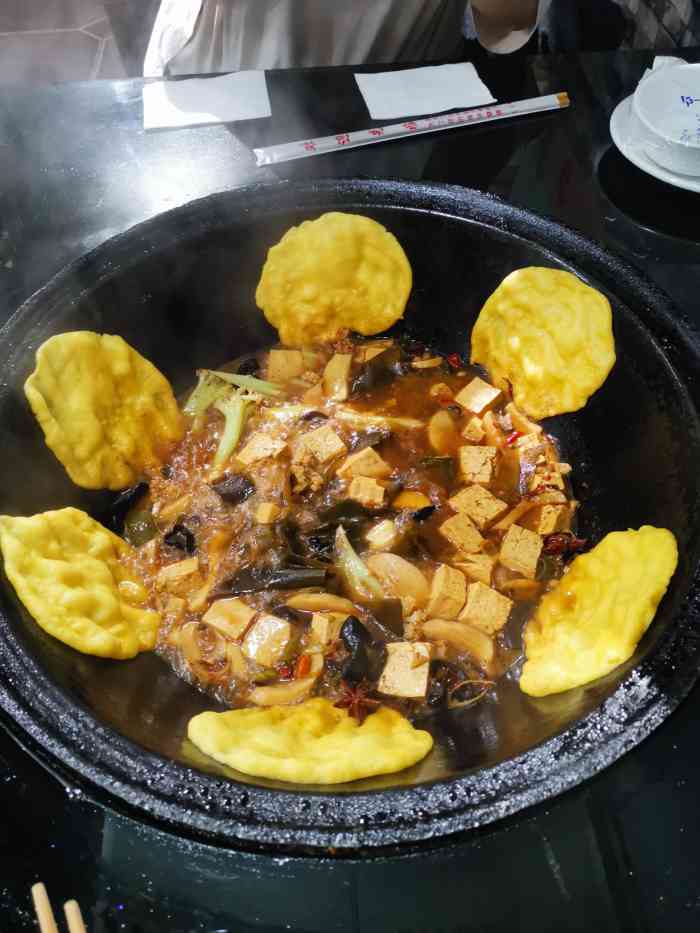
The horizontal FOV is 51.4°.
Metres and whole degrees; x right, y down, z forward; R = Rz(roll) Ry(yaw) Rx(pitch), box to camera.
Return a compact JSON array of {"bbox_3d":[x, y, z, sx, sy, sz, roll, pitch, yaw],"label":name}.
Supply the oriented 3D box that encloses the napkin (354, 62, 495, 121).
[{"bbox_3d":[0.062,-0.316,0.604,0.103,0.004,0.072,-10,55,-6],"label":"napkin"}]

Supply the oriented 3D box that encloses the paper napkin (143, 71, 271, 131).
[{"bbox_3d":[-0.118,-0.305,0.600,0.103,0.004,0.074,-9,55,-5],"label":"paper napkin"}]

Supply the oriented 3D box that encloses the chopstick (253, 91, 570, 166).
[{"bbox_3d":[0.053,-0.261,0.561,0.257,0.009,0.019,-15,56,-9],"label":"chopstick"}]

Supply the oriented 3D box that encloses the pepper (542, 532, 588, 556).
[{"bbox_3d":[0.130,0.047,0.437,0.033,0.013,0.014,7,55,6],"label":"pepper"}]

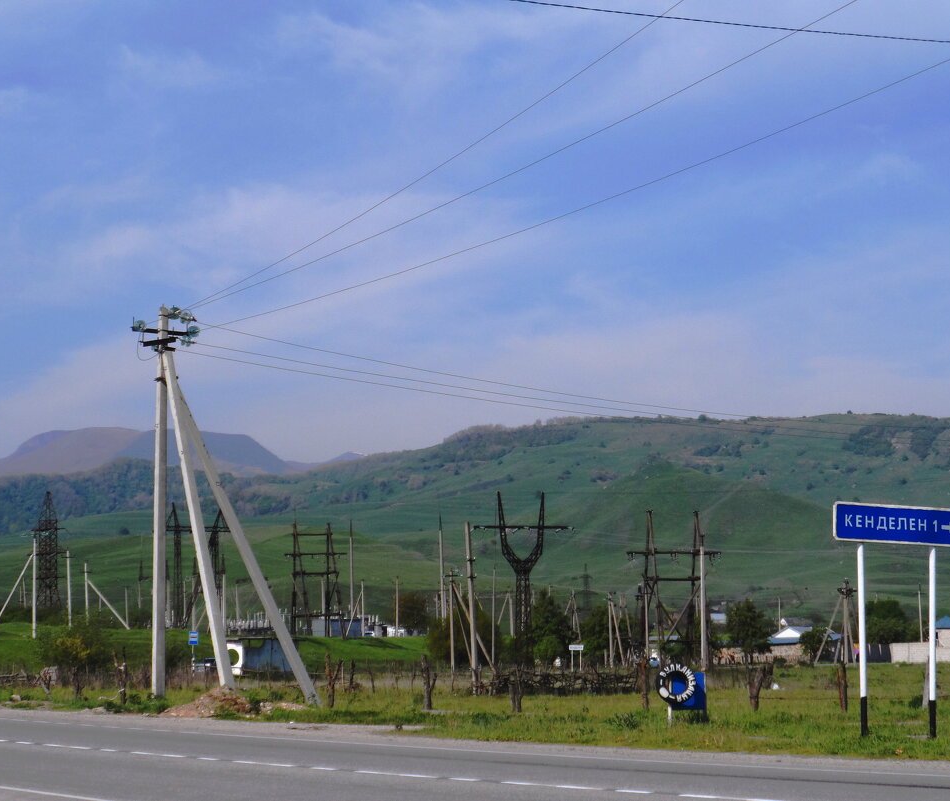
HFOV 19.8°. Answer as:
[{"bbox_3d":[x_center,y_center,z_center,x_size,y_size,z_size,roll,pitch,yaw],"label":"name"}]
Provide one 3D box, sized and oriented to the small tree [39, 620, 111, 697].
[{"bbox_3d":[-9.736,6.272,66.000,1.800,1.870,1.700,0,-5,0],"label":"small tree"}]

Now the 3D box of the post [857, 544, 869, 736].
[{"bbox_3d":[5.016,3.070,35.100,0.078,2.580,0.078,3,-6,-33],"label":"post"}]

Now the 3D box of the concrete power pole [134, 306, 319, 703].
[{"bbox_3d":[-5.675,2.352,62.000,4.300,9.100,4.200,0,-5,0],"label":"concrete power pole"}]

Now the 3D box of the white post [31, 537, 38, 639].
[{"bbox_3d":[-36.992,15.788,228.000,0.240,8.600,0.240,0,-5,0],"label":"white post"}]

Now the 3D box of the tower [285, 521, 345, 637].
[{"bbox_3d":[-19.326,21.818,330.000,8.200,13.900,4.600,2,-5,-22],"label":"tower"}]

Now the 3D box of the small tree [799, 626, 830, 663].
[{"bbox_3d":[35.638,25.613,285.000,3.200,3.800,3.100,0,-5,0],"label":"small tree"}]

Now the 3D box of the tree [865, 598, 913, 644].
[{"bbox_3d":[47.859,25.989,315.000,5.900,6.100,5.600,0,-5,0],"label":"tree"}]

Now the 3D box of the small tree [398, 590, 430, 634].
[{"bbox_3d":[-9.061,31.381,400.000,4.800,6.800,4.600,0,-5,0],"label":"small tree"}]

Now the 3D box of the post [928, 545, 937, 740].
[{"bbox_3d":[5.999,3.134,35.600,0.078,2.600,0.078,0,-5,0],"label":"post"}]

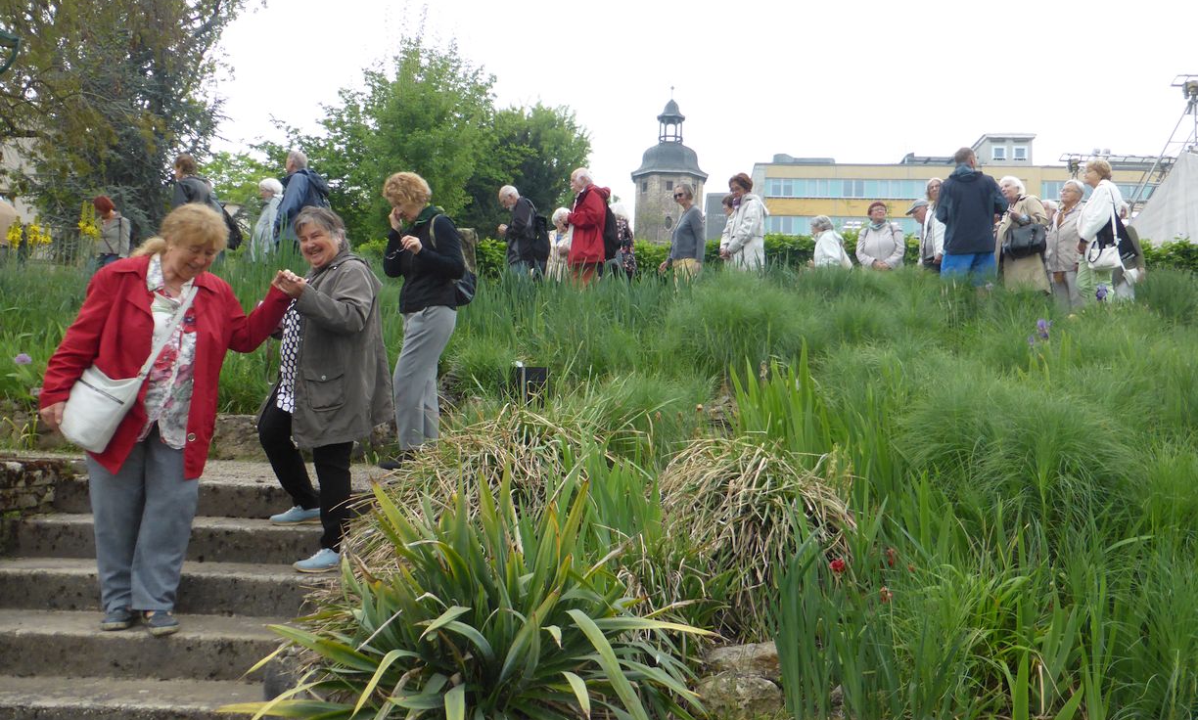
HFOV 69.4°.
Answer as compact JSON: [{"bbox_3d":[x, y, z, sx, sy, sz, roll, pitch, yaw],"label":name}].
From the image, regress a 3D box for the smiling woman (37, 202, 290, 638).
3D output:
[{"bbox_3d":[-1.605,0.216,3.203,0.820,1.600,0.480,2,-4,-25],"label":"smiling woman"}]

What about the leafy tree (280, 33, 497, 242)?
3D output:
[{"bbox_3d":[-4.367,-2.992,17.707,5.000,7.500,5.000,0,-5,12],"label":"leafy tree"}]

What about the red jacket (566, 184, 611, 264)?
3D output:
[{"bbox_3d":[-0.111,-1.340,8.550,0.440,0.800,0.560,2,-5,-12],"label":"red jacket"}]

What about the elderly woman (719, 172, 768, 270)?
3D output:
[{"bbox_3d":[1.451,-1.046,8.536,0.420,1.640,0.500,3,-5,-30],"label":"elderly woman"}]

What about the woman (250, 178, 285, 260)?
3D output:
[{"bbox_3d":[-3.402,-1.059,8.738,0.380,1.580,0.480,1,-4,3],"label":"woman"}]

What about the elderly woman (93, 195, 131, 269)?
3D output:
[{"bbox_3d":[-5.246,-0.990,9.240,0.480,1.550,0.360,0,-5,14],"label":"elderly woman"}]

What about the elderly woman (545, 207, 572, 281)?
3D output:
[{"bbox_3d":[-0.434,-0.851,9.140,0.480,1.540,0.380,1,-4,-6],"label":"elderly woman"}]

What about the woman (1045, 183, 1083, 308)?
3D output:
[{"bbox_3d":[4.258,-0.850,7.853,0.380,1.600,0.480,2,-4,-28],"label":"woman"}]

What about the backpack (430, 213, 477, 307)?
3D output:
[{"bbox_3d":[-0.840,-0.568,5.000,0.200,0.470,0.310,2,-4,-32],"label":"backpack"}]

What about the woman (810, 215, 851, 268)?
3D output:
[{"bbox_3d":[2.291,-0.686,8.555,0.440,1.520,0.470,-2,-4,28],"label":"woman"}]

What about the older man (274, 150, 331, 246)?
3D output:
[{"bbox_3d":[-2.967,-1.200,8.531,0.460,1.760,0.550,0,-5,12],"label":"older man"}]

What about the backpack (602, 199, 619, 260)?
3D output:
[{"bbox_3d":[0.093,-1.294,8.700,0.210,0.520,0.310,1,-3,-13],"label":"backpack"}]

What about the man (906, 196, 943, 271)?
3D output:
[{"bbox_3d":[3.485,-0.914,9.235,0.420,1.660,0.500,2,-5,-12],"label":"man"}]

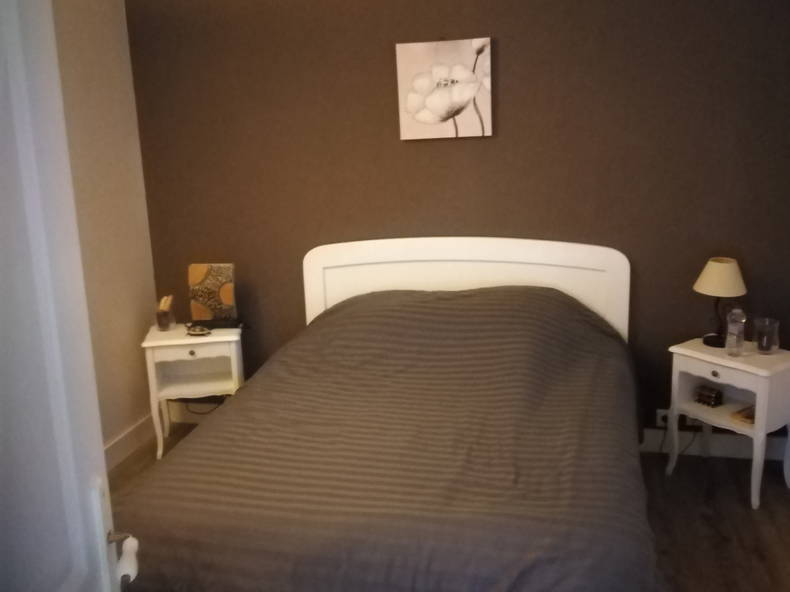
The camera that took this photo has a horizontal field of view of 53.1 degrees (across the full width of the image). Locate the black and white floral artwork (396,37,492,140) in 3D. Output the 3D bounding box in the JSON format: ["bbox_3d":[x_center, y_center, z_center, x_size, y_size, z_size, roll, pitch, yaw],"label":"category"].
[{"bbox_3d":[0.215,-0.885,3.405,0.403,0.403,0.025,1,13,13],"label":"black and white floral artwork"}]

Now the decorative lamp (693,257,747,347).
[{"bbox_3d":[1.333,0.026,3.241,0.216,0.352,0.216,1,13,13],"label":"decorative lamp"}]

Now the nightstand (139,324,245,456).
[{"bbox_3d":[-0.927,0.444,3.761,0.431,0.559,0.328,-4,13,-8],"label":"nightstand"}]

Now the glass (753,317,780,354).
[{"bbox_3d":[1.488,0.157,3.157,0.098,0.126,0.098,1,13,13],"label":"glass"}]

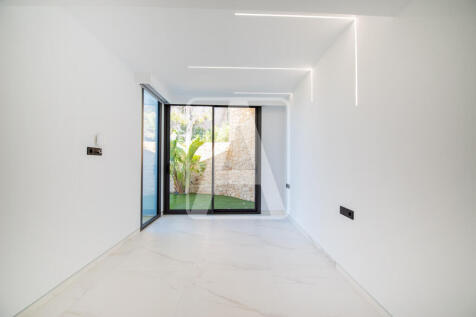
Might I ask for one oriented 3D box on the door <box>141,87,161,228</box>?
[{"bbox_3d":[-1.600,0.019,3.650,0.090,2.340,0.890,0,-1,-1],"label":"door"}]

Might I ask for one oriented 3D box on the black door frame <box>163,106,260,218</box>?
[{"bbox_3d":[-0.543,0.025,4.317,2.087,2.347,0.100,0,-1,-2],"label":"black door frame"}]

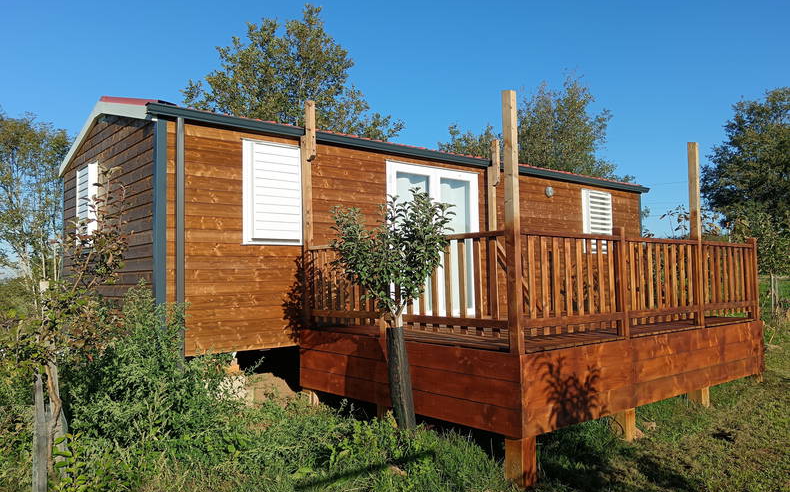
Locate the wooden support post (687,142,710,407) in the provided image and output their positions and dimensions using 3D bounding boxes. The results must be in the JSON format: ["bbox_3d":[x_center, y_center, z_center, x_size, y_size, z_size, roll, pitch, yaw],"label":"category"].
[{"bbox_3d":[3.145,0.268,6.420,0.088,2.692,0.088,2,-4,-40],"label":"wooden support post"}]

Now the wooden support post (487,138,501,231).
[{"bbox_3d":[1.427,-0.260,8.742,0.080,2.488,0.130,2,-4,-40],"label":"wooden support post"}]

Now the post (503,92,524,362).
[{"bbox_3d":[0.908,-0.197,4.765,0.070,2.040,0.094,2,-4,-40],"label":"post"}]

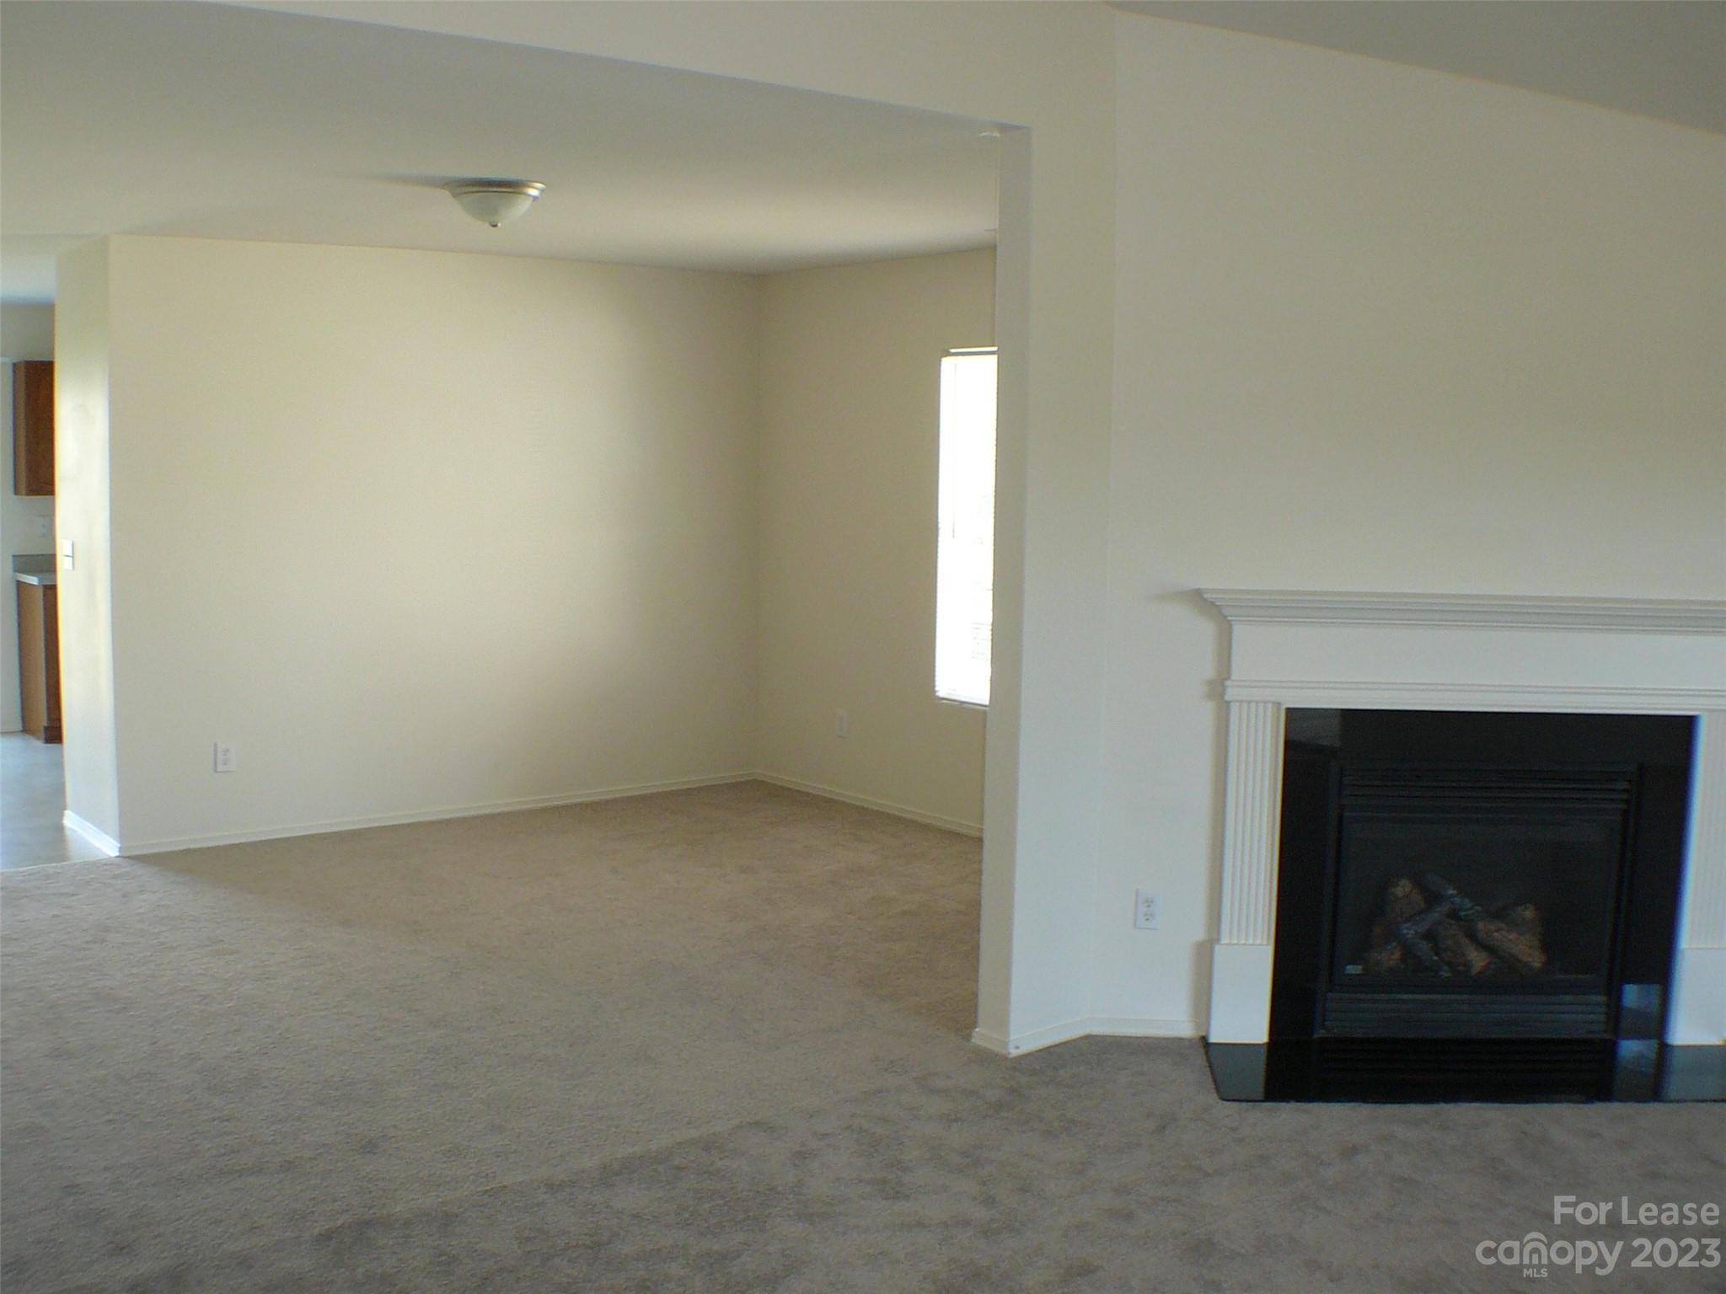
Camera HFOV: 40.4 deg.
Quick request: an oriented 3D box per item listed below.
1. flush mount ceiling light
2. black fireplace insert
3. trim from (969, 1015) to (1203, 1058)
[{"bbox_3d":[-1.135,-1.363,7.220,0.315,0.130,0.315,1,6,3],"label":"flush mount ceiling light"},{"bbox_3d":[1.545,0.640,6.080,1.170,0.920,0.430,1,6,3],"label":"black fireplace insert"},{"bbox_3d":[0.600,1.058,6.330,0.620,0.060,0.220,1,6,3],"label":"trim"}]

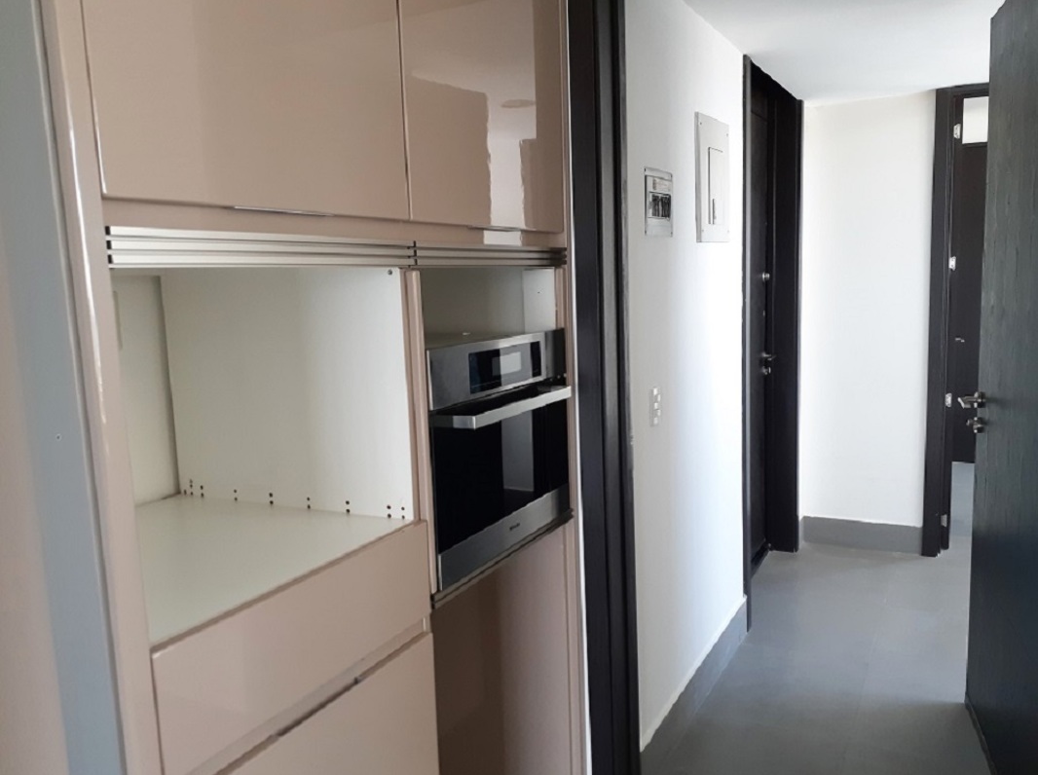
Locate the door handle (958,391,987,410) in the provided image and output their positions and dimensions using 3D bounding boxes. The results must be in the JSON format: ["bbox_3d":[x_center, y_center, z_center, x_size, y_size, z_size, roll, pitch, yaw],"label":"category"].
[{"bbox_3d":[1.472,0.043,2.635,0.062,0.054,0.156,1,9,22],"label":"door handle"}]

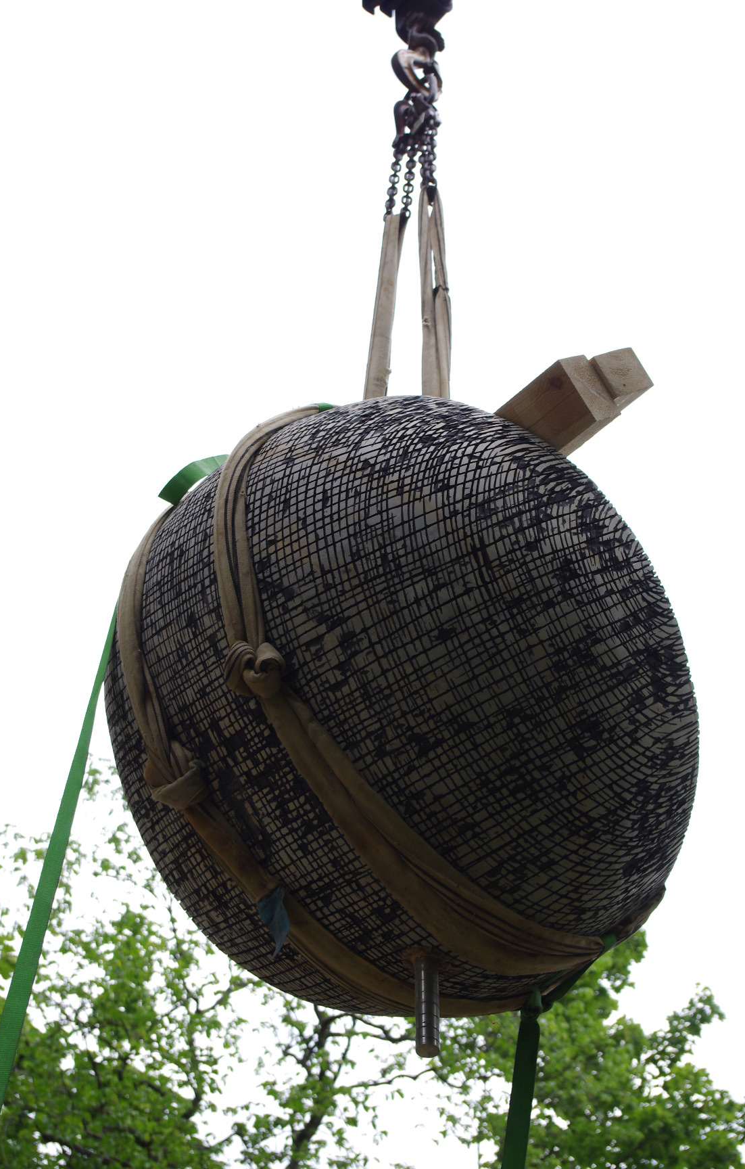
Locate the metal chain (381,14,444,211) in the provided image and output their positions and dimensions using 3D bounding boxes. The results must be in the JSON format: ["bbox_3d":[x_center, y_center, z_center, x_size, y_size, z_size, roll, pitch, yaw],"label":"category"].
[{"bbox_3d":[0.118,-1.349,5.301,0.170,0.809,0.170,1,-39,0],"label":"metal chain"}]

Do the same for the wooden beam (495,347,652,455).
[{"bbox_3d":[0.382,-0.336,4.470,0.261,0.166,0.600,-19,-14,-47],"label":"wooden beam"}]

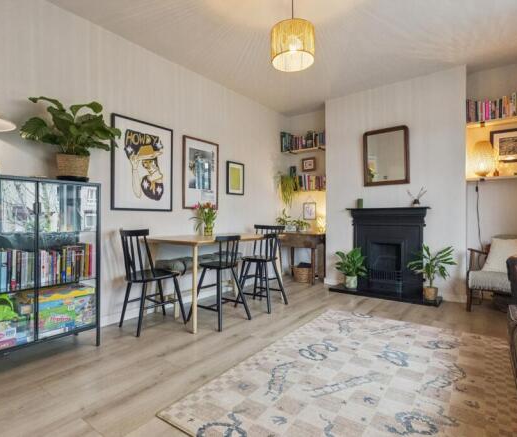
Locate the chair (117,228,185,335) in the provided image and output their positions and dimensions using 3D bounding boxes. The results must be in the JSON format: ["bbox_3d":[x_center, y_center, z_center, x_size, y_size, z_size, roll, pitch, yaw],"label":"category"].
[{"bbox_3d":[-0.911,0.518,2.543,0.425,0.846,0.491,0,0,43],"label":"chair"}]

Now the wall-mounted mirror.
[{"bbox_3d":[1.595,-0.774,3.670,0.557,0.718,0.033,0,0,37],"label":"wall-mounted mirror"}]

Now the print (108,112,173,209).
[{"bbox_3d":[-1.084,-0.494,2.794,0.028,0.852,0.624,0,0,40],"label":"print"}]

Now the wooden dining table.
[{"bbox_3d":[-0.366,0.568,3.103,0.690,0.756,1.399,0,0,41],"label":"wooden dining table"}]

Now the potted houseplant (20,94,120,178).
[{"bbox_3d":[-1.381,-0.563,2.134,0.500,0.620,0.610,0,0,38],"label":"potted houseplant"}]

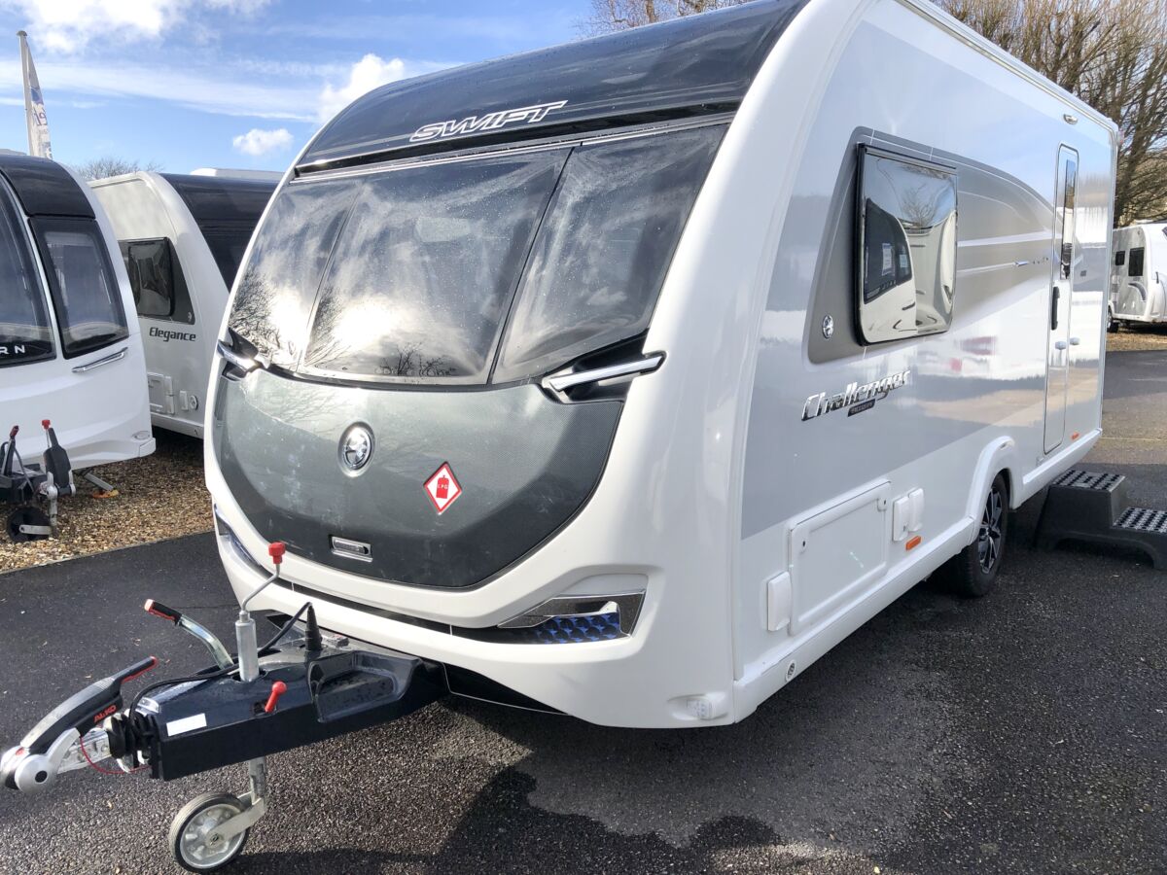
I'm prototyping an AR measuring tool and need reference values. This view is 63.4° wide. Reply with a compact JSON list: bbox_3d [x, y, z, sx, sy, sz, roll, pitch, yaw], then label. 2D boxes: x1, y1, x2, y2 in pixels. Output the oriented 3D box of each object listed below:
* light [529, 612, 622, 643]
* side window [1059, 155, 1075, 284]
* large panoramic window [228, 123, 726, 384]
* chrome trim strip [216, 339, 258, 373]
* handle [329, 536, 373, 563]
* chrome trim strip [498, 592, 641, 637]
[{"bbox_3d":[-0.021,0.504,2.520,0.265,0.095,0.050,2,10,24],"label":"light"},{"bbox_3d":[2.811,-1.264,5.486,0.030,0.680,0.290,5,11,37],"label":"side window"},{"bbox_3d":[-0.507,-0.564,3.069,2.013,0.844,0.199,5,-9,37],"label":"large panoramic window"},{"bbox_3d":[-1.282,-0.299,3.484,0.050,0.050,0.360,-9,23,-40],"label":"chrome trim strip"},{"bbox_3d":[-0.712,0.342,2.910,0.190,0.055,0.030,5,7,37],"label":"handle"},{"bbox_3d":[-0.032,0.458,2.526,0.430,0.145,0.070,2,10,24],"label":"chrome trim strip"}]

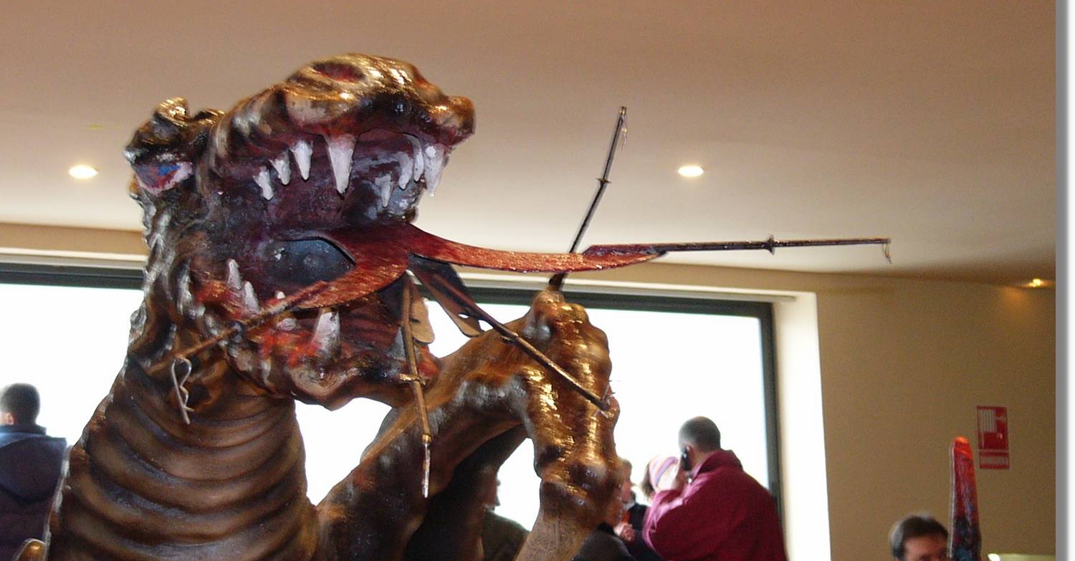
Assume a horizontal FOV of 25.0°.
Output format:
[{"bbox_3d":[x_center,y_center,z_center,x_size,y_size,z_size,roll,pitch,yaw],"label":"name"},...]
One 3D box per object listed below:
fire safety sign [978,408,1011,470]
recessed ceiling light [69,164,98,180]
[{"bbox_3d":[2.177,0.753,11.560,0.208,0.297,0.010,3,-9,-36],"label":"fire safety sign"},{"bbox_3d":[-1.448,-0.345,7.720,0.090,0.030,0.090,-2,-7,0],"label":"recessed ceiling light"}]

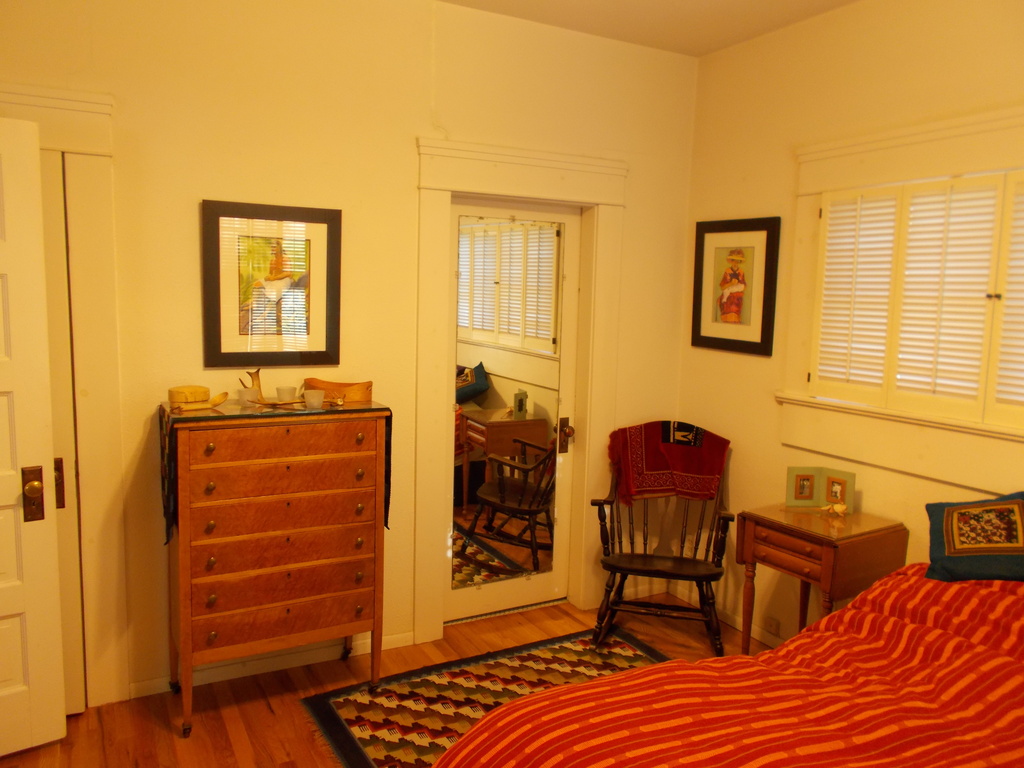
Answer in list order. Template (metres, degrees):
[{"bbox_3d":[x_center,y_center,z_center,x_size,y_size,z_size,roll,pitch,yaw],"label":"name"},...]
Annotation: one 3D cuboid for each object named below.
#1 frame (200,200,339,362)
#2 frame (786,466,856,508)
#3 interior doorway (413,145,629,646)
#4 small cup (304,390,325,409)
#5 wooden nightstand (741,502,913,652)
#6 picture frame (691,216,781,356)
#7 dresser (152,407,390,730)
[{"bbox_3d":[-0.900,-0.372,2.938,0.512,0.608,0.028,-2,8,-29],"label":"frame"},{"bbox_3d":[1.218,0.415,3.038,0.243,0.161,0.060,4,7,17],"label":"frame"},{"bbox_3d":[0.031,0.047,3.594,1.081,2.190,0.150,-2,8,-29],"label":"interior doorway"},{"bbox_3d":[-0.711,0.053,2.772,0.075,0.067,0.075,2,7,0],"label":"small cup"},{"bbox_3d":[1.171,0.880,2.976,0.435,0.749,0.455,-3,8,-33],"label":"wooden nightstand"},{"bbox_3d":[1.037,-0.459,3.603,0.028,0.613,0.526,-2,8,-29],"label":"picture frame"},{"bbox_3d":[-0.881,0.637,2.888,0.747,1.138,0.385,-2,8,-29],"label":"dresser"}]

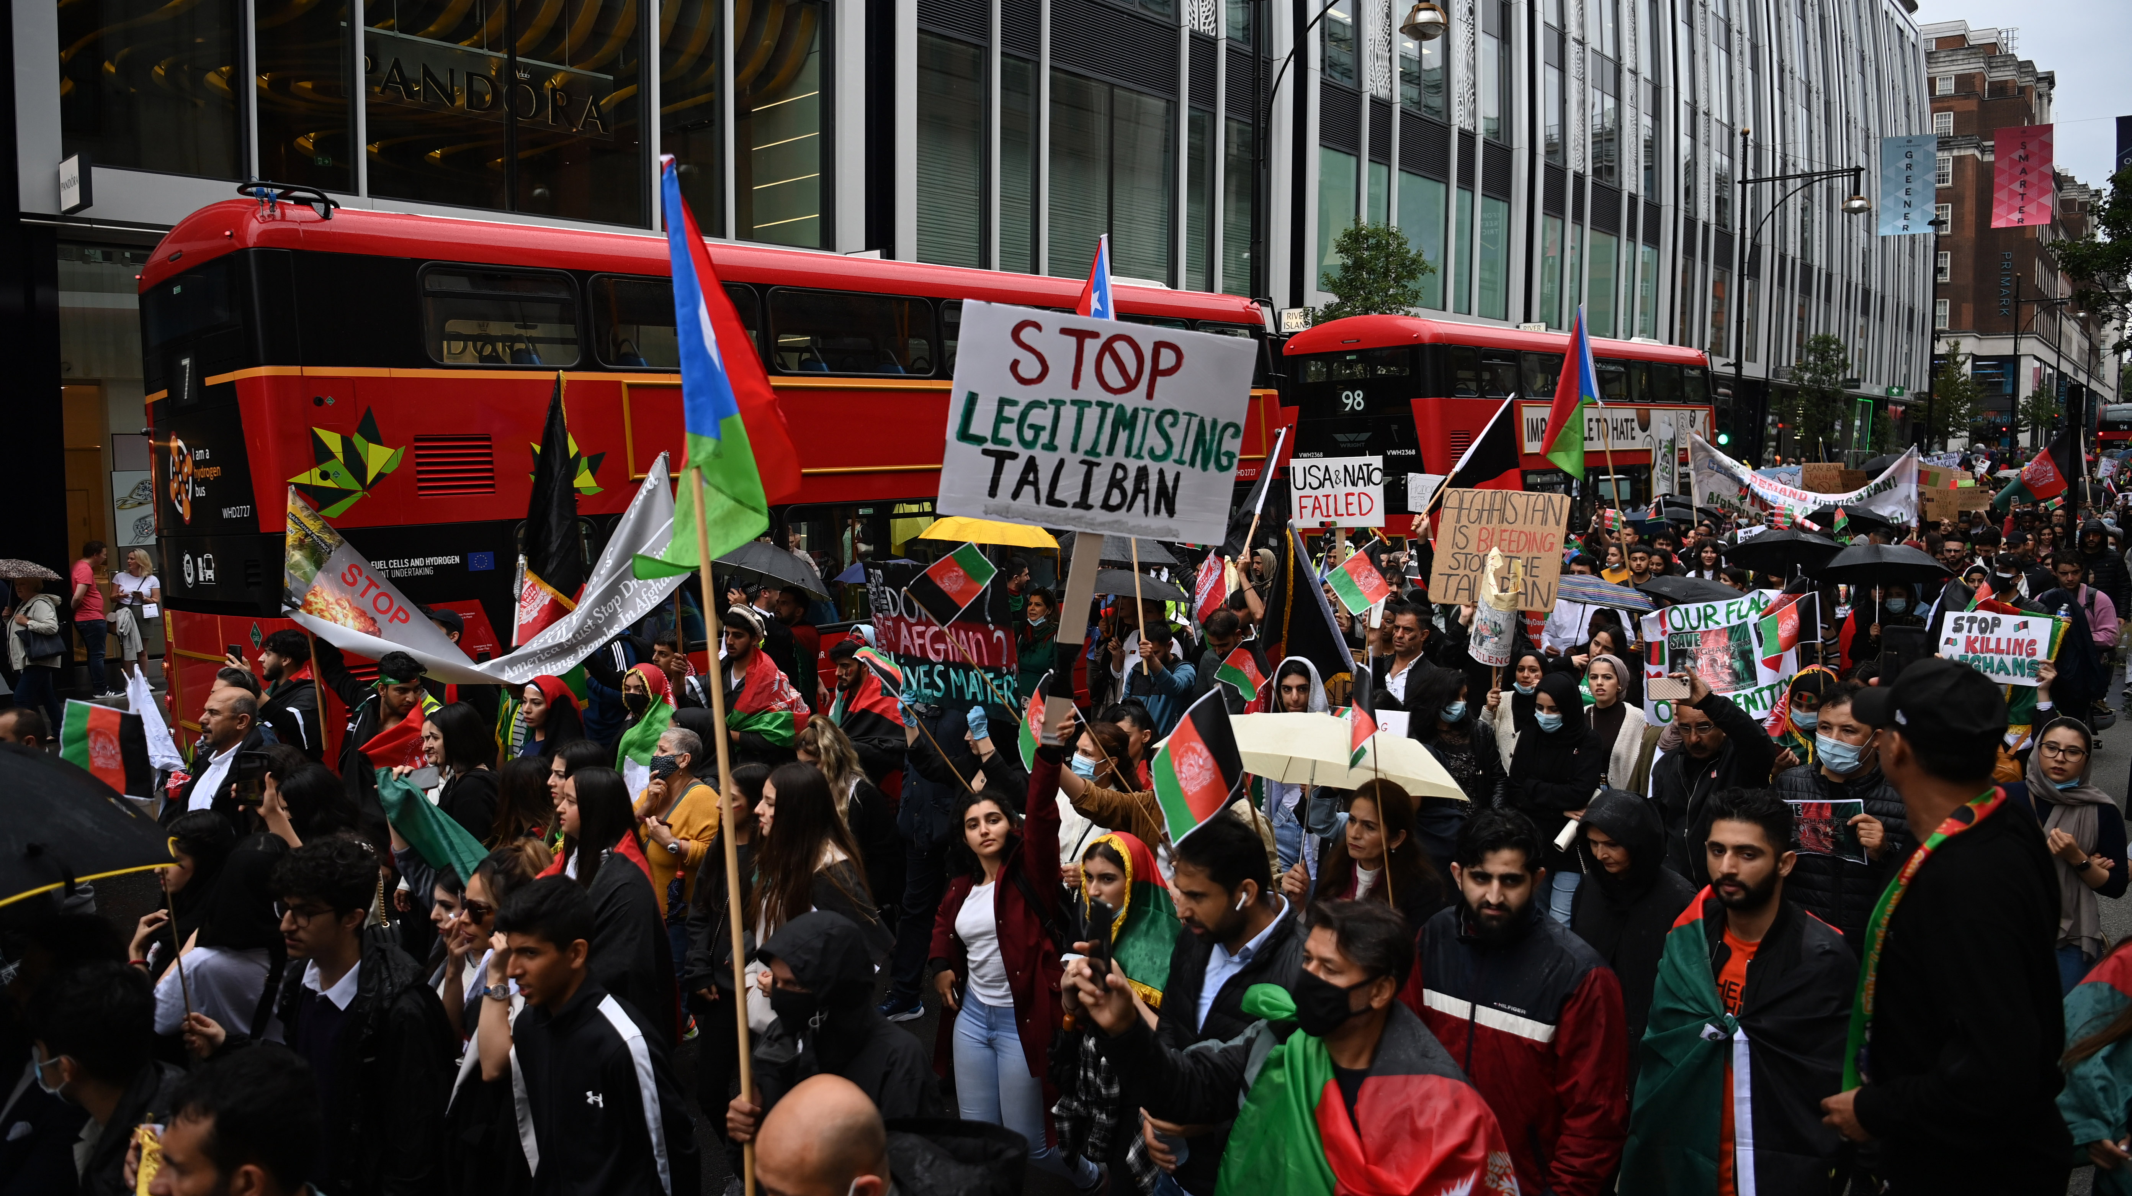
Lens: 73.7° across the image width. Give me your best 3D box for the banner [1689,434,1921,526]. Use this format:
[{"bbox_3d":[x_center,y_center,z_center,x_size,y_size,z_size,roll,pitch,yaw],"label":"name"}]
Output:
[{"bbox_3d":[8.175,-1.297,15.800,2.300,1.000,0.200,5,7,43],"label":"banner"}]

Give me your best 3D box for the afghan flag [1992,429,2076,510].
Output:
[{"bbox_3d":[10.599,-1.436,15.500,1.050,0.880,0.300,1,5,30],"label":"afghan flag"}]

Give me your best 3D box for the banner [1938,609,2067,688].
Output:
[{"bbox_3d":[4.051,0.224,6.200,0.420,0.300,0.025,7,2,31],"label":"banner"}]

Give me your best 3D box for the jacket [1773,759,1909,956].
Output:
[{"bbox_3d":[2.279,0.808,4.150,0.490,0.690,0.300,3,6,36],"label":"jacket"}]

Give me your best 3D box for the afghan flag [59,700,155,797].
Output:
[{"bbox_3d":[-2.567,0.401,3.800,0.270,0.230,0.060,-3,5,-6],"label":"afghan flag"}]

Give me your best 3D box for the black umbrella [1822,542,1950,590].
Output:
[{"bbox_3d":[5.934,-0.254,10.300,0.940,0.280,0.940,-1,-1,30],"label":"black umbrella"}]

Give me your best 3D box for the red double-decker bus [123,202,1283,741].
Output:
[{"bbox_3d":[-2.119,-0.985,13.426,2.530,4.320,10.800,2,7,45],"label":"red double-decker bus"}]

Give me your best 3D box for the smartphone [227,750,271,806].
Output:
[{"bbox_3d":[-2.290,0.511,4.000,0.075,0.152,0.012,0,-1,-27],"label":"smartphone"}]

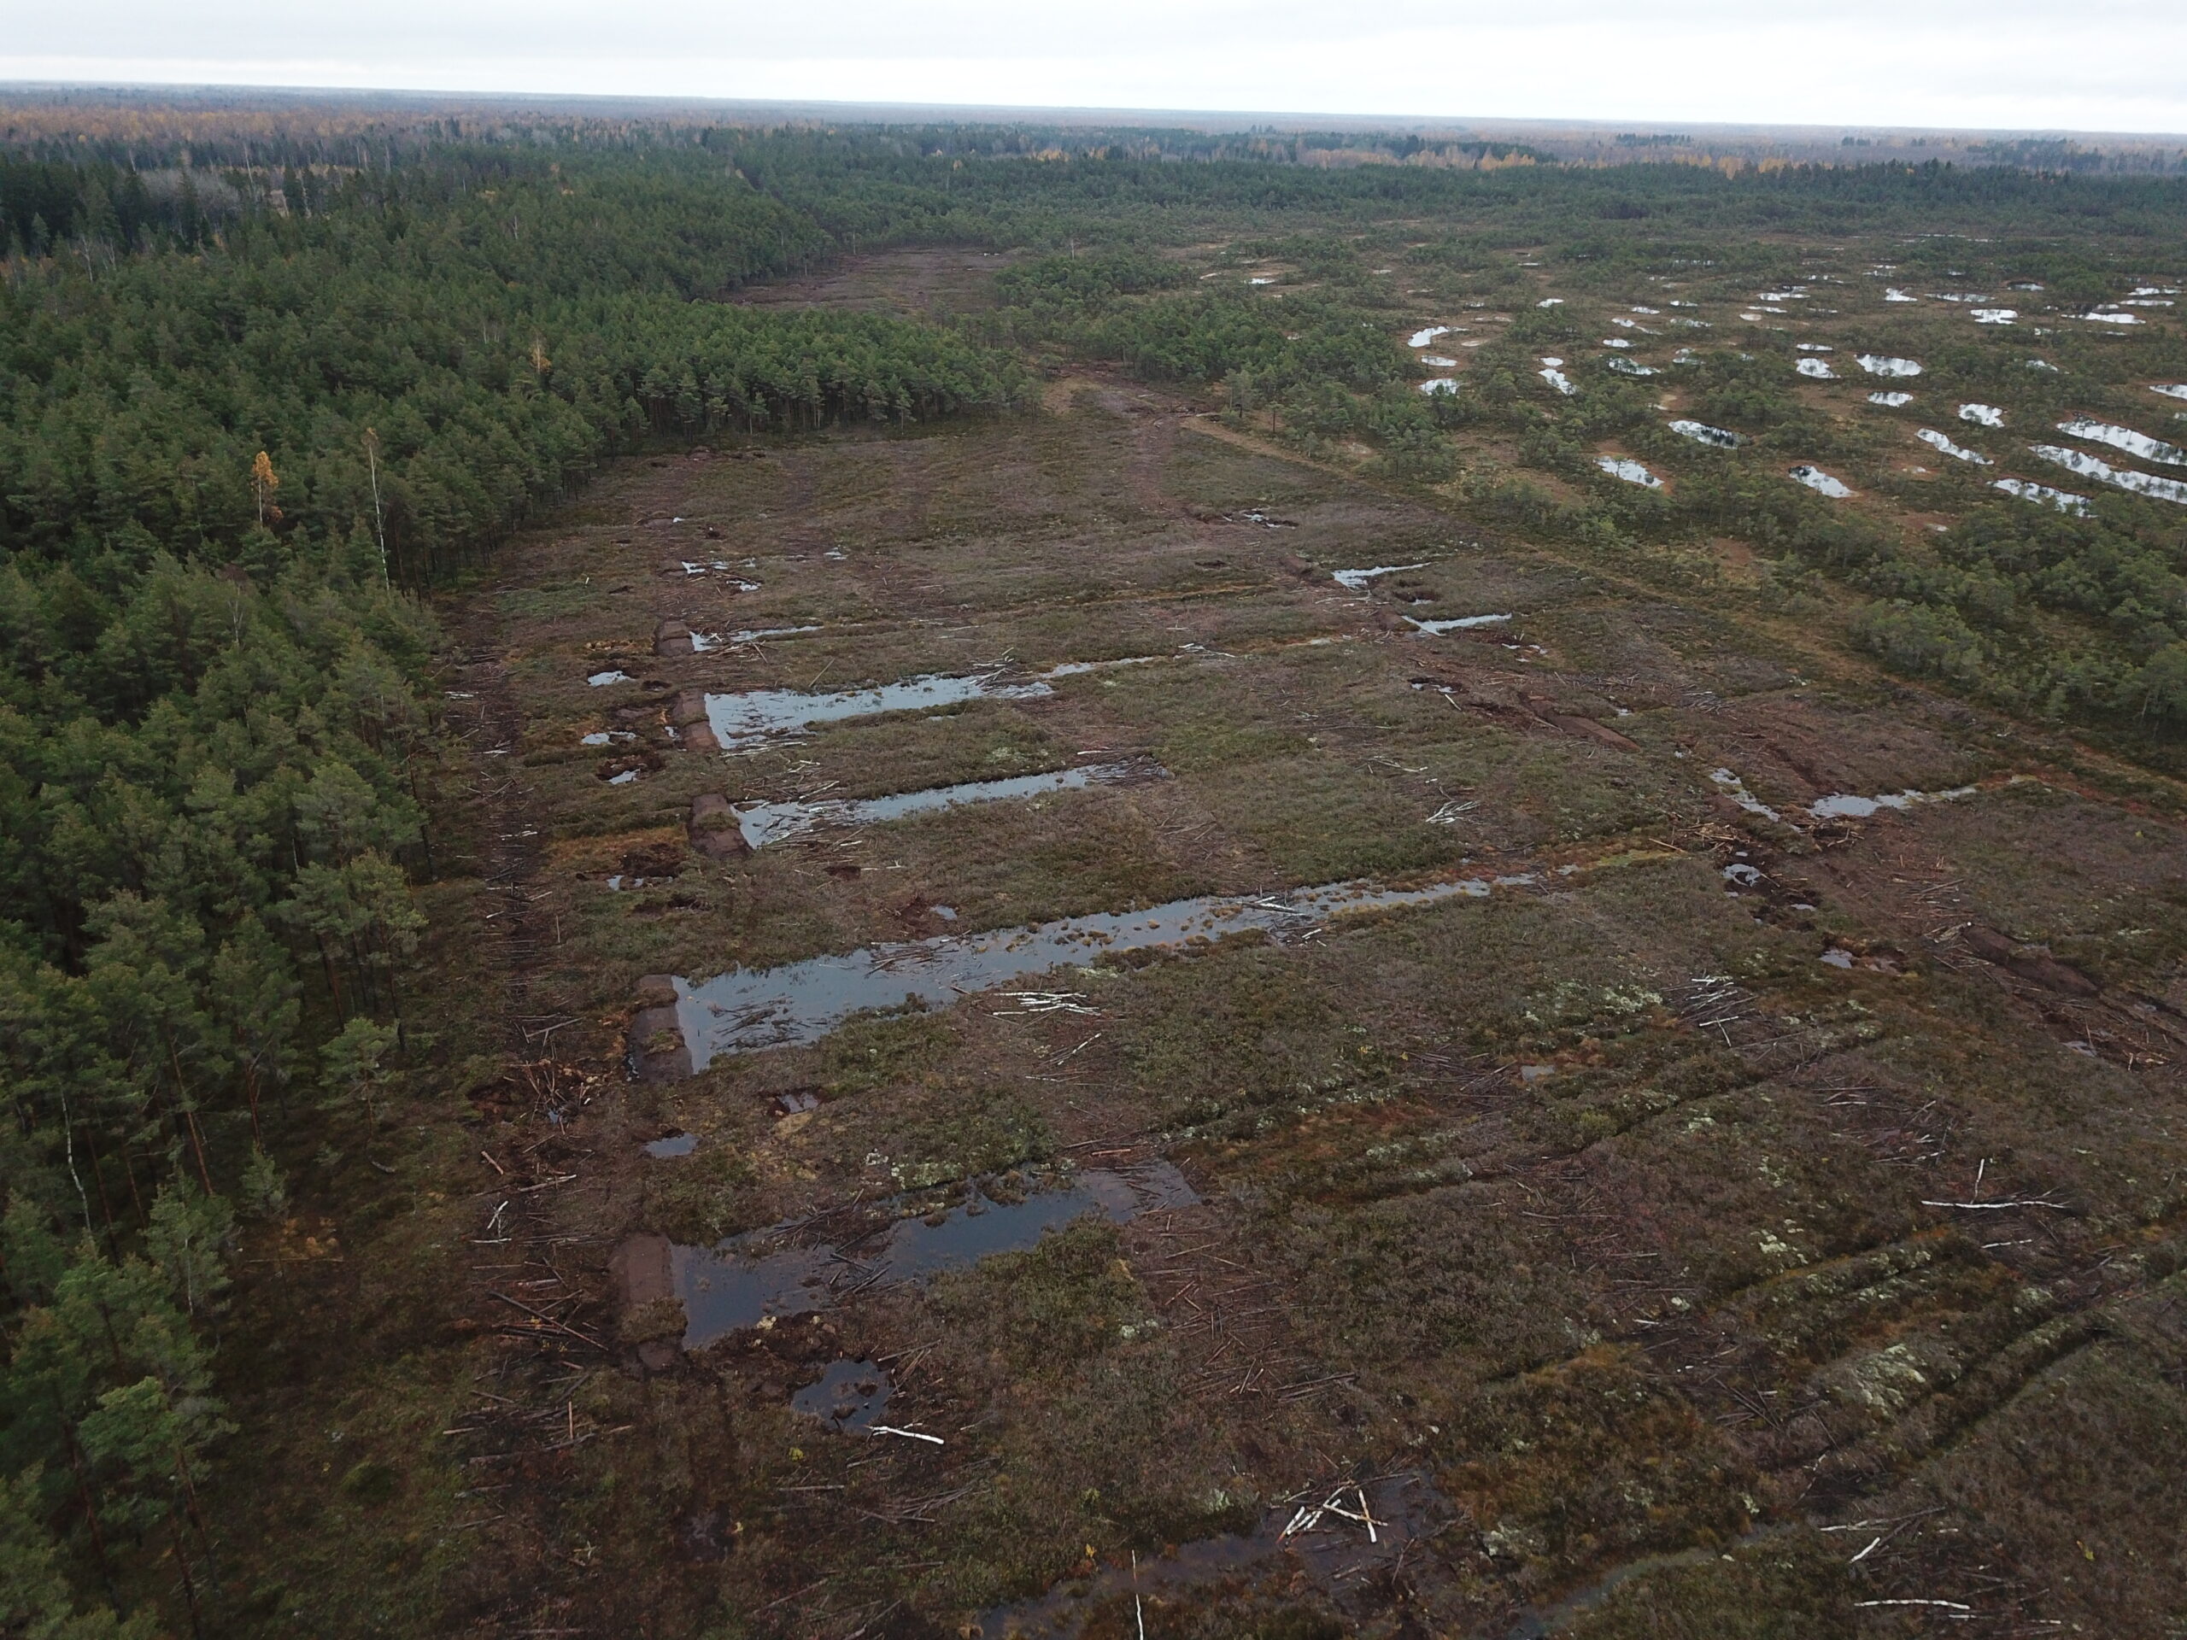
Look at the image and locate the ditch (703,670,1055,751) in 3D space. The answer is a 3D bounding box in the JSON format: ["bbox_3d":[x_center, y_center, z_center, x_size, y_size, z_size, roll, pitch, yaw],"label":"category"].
[{"bbox_3d":[-16.291,-8.925,130.363,27.259,0.600,12.878,-6,25,-16],"label":"ditch"}]

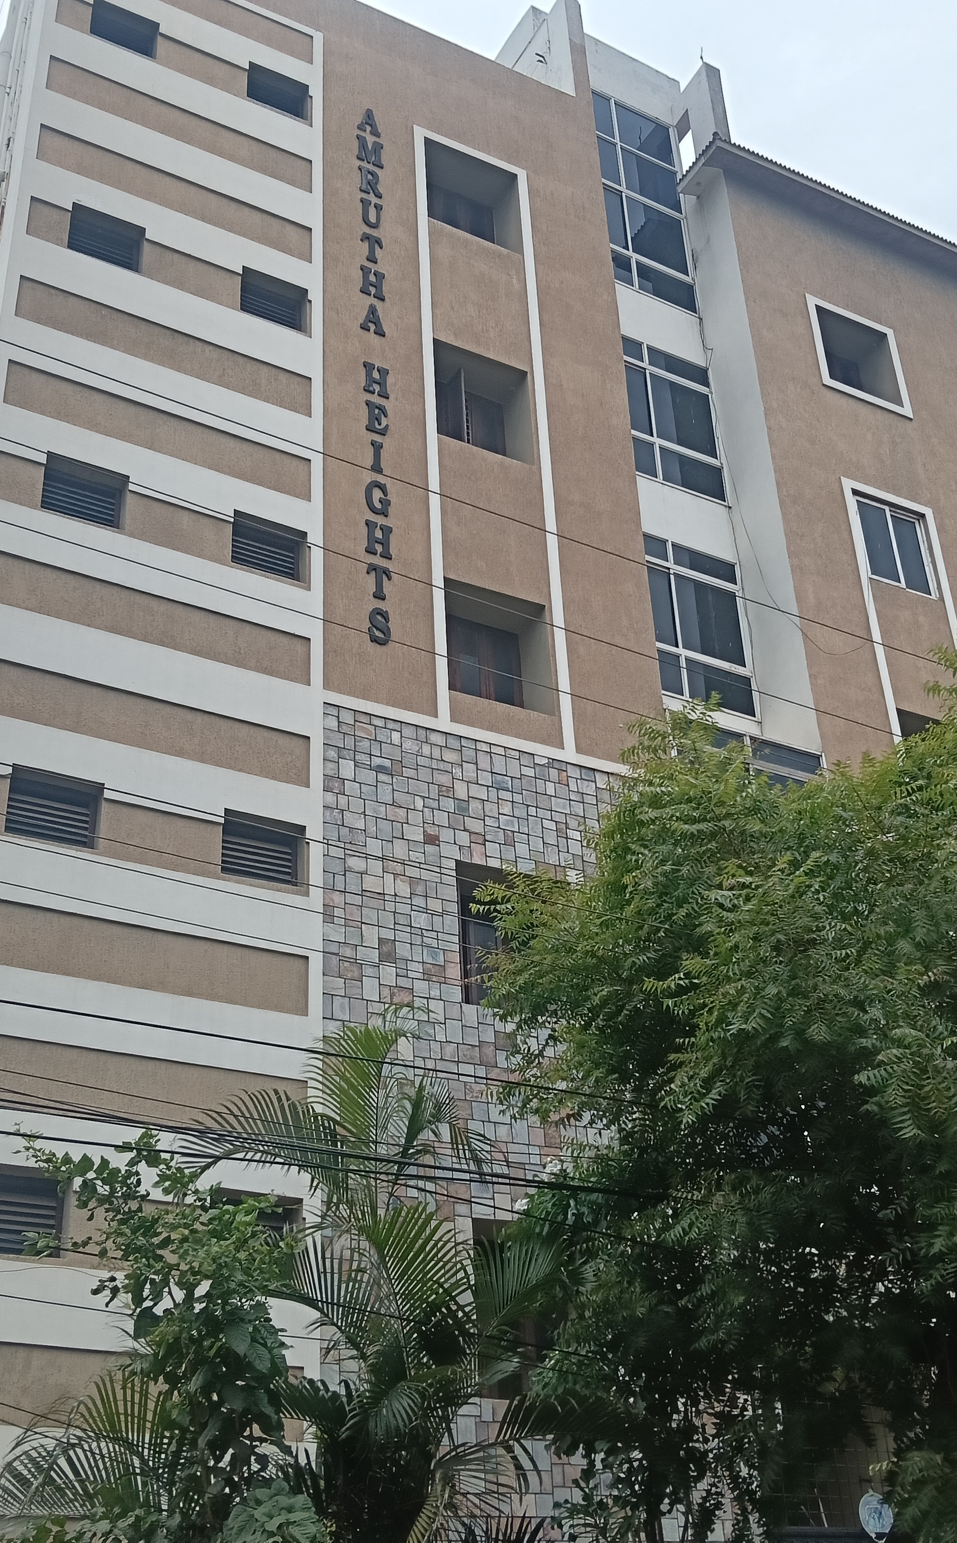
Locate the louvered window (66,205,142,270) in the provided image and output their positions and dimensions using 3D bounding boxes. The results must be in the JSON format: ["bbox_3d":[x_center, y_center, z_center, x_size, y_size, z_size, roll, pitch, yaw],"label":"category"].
[{"bbox_3d":[-3.643,-5.118,15.607,0.735,0.610,0.180,14,-33,-27],"label":"louvered window"}]

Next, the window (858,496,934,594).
[{"bbox_3d":[4.832,-2.550,18.703,1.071,1.222,0.150,13,-33,-26],"label":"window"}]

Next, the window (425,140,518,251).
[{"bbox_3d":[-0.131,-6.267,17.793,1.178,1.300,0.350,13,-33,-26],"label":"window"}]

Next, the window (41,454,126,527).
[{"bbox_3d":[-3.479,-2.394,14.083,0.735,0.610,0.180,14,-33,-27],"label":"window"}]

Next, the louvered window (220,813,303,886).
[{"bbox_3d":[-1.822,0.699,13.329,0.735,0.610,0.180,14,-33,-27],"label":"louvered window"}]

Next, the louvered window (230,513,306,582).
[{"bbox_3d":[-1.858,-1.889,13.970,0.686,0.556,0.200,13,-33,-26],"label":"louvered window"}]

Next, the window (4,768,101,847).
[{"bbox_3d":[-3.339,0.333,12.542,0.735,0.610,0.180,14,-33,-27],"label":"window"}]

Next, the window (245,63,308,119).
[{"bbox_3d":[-2.152,-7.097,16.911,0.671,0.551,0.200,13,-33,-26],"label":"window"}]

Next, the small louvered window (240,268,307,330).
[{"bbox_3d":[-2.002,-4.452,15.418,0.659,0.605,0.200,13,-33,-26],"label":"small louvered window"}]

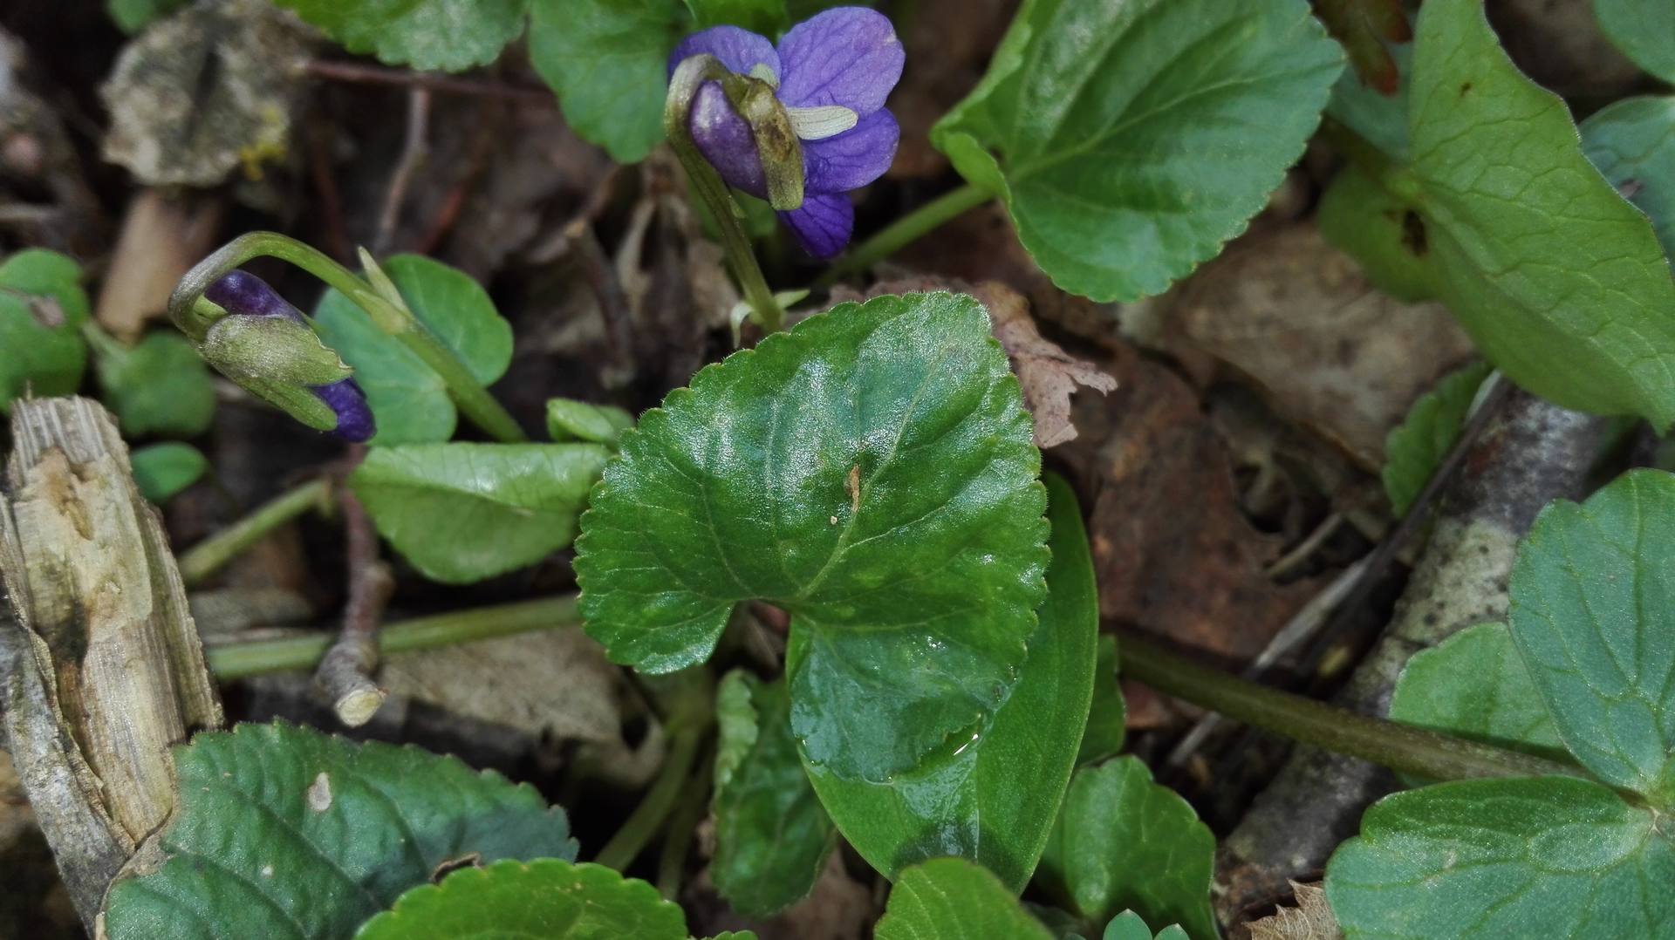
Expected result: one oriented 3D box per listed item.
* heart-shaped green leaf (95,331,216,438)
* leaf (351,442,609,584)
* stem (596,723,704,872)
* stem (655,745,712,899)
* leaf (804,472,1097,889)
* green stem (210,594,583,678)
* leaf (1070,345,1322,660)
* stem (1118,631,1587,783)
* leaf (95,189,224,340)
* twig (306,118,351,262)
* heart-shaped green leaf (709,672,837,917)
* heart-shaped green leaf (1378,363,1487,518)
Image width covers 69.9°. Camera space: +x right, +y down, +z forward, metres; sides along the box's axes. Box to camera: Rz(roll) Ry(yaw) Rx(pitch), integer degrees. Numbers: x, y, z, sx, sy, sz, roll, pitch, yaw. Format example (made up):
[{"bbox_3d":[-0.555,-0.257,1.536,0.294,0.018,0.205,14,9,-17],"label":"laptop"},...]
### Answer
[{"bbox_3d":[-0.101,-0.013,0.181,0.022,0.005,0.018,36,68,17],"label":"heart-shaped green leaf"},{"bbox_3d":[-0.046,0.006,0.159,0.037,0.009,0.019,1,73,3],"label":"leaf"},{"bbox_3d":[-0.022,0.039,0.144,0.004,0.004,0.020,33,87,19],"label":"stem"},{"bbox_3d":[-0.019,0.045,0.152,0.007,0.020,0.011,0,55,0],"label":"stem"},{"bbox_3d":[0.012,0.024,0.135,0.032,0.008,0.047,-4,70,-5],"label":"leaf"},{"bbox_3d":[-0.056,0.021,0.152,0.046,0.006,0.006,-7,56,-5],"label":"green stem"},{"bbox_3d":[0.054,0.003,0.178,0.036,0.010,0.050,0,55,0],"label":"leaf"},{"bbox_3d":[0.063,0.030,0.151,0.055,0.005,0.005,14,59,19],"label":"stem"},{"bbox_3d":[-0.114,-0.034,0.199,0.017,0.008,0.035,-2,58,-1],"label":"leaf"},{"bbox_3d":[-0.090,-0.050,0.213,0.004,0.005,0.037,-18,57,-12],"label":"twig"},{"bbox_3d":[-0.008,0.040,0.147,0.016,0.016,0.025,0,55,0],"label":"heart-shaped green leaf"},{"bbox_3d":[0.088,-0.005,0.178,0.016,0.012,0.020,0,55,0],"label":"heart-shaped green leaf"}]

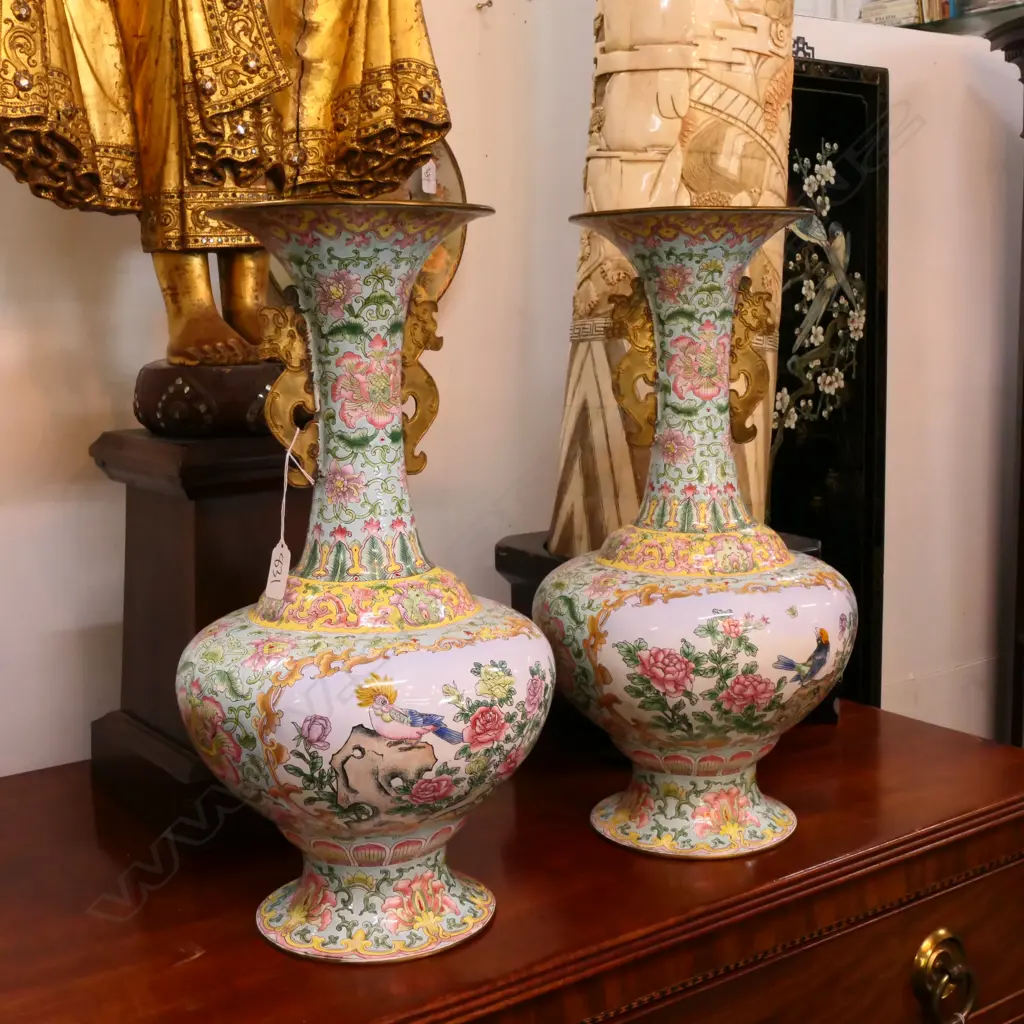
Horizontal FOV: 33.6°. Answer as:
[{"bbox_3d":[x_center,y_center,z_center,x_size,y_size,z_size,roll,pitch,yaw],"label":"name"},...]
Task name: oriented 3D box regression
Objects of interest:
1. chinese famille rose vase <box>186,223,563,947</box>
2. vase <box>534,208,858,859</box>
[{"bbox_3d":[-0.099,0.041,1.149,0.255,0.485,0.255,-1,9,0],"label":"chinese famille rose vase"},{"bbox_3d":[0.142,0.009,1.329,0.255,0.485,0.255,-1,9,0],"label":"vase"}]

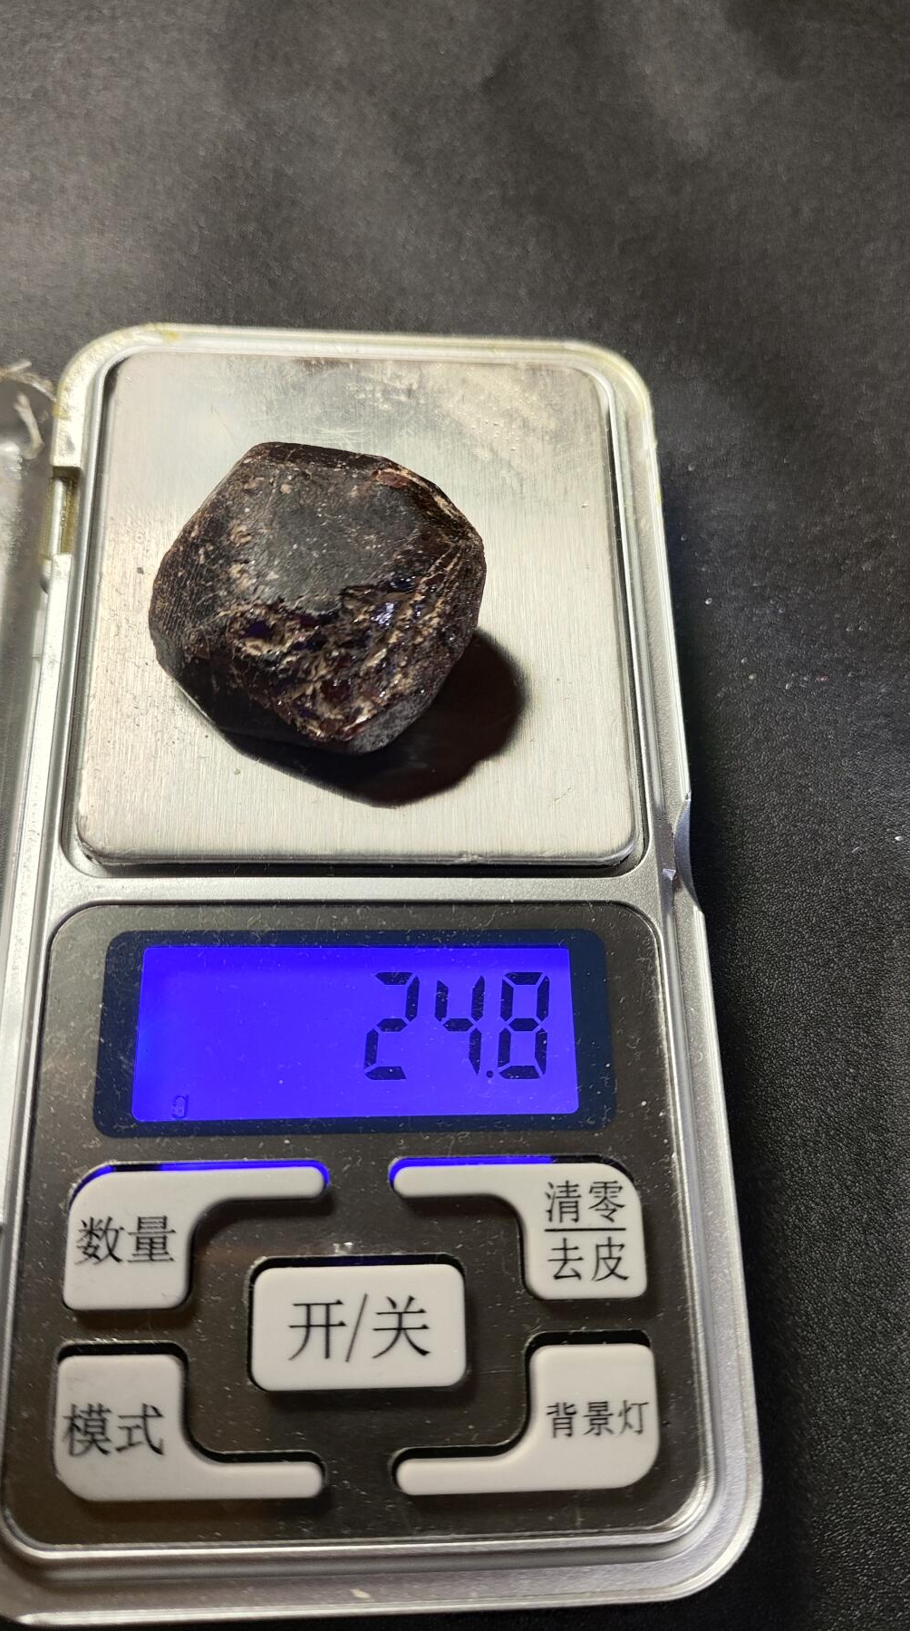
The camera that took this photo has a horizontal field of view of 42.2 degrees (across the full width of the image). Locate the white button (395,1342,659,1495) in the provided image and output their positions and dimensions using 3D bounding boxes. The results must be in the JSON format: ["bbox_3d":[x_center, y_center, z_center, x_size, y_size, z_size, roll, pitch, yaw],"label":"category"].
[{"bbox_3d":[0.005,0.047,0.091,0.020,0.003,0.010,0,72,-4],"label":"white button"}]

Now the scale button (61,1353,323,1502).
[{"bbox_3d":[-0.020,0.046,0.090,0.020,0.003,0.010,0,72,-4],"label":"scale button"}]

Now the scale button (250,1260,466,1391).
[{"bbox_3d":[-0.007,0.040,0.093,0.017,0.003,0.009,0,72,-4],"label":"scale button"}]

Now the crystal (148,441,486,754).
[{"bbox_3d":[-0.012,-0.018,0.101,0.029,0.019,0.028,0,72,-4],"label":"crystal"}]

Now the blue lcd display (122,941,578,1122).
[{"bbox_3d":[-0.008,0.018,0.100,0.037,0.002,0.014,0,72,-4],"label":"blue lcd display"}]

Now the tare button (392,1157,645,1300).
[{"bbox_3d":[0.005,0.034,0.096,0.020,0.003,0.010,0,72,-4],"label":"tare button"}]

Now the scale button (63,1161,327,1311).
[{"bbox_3d":[-0.020,0.034,0.094,0.020,0.003,0.010,0,72,-4],"label":"scale button"}]

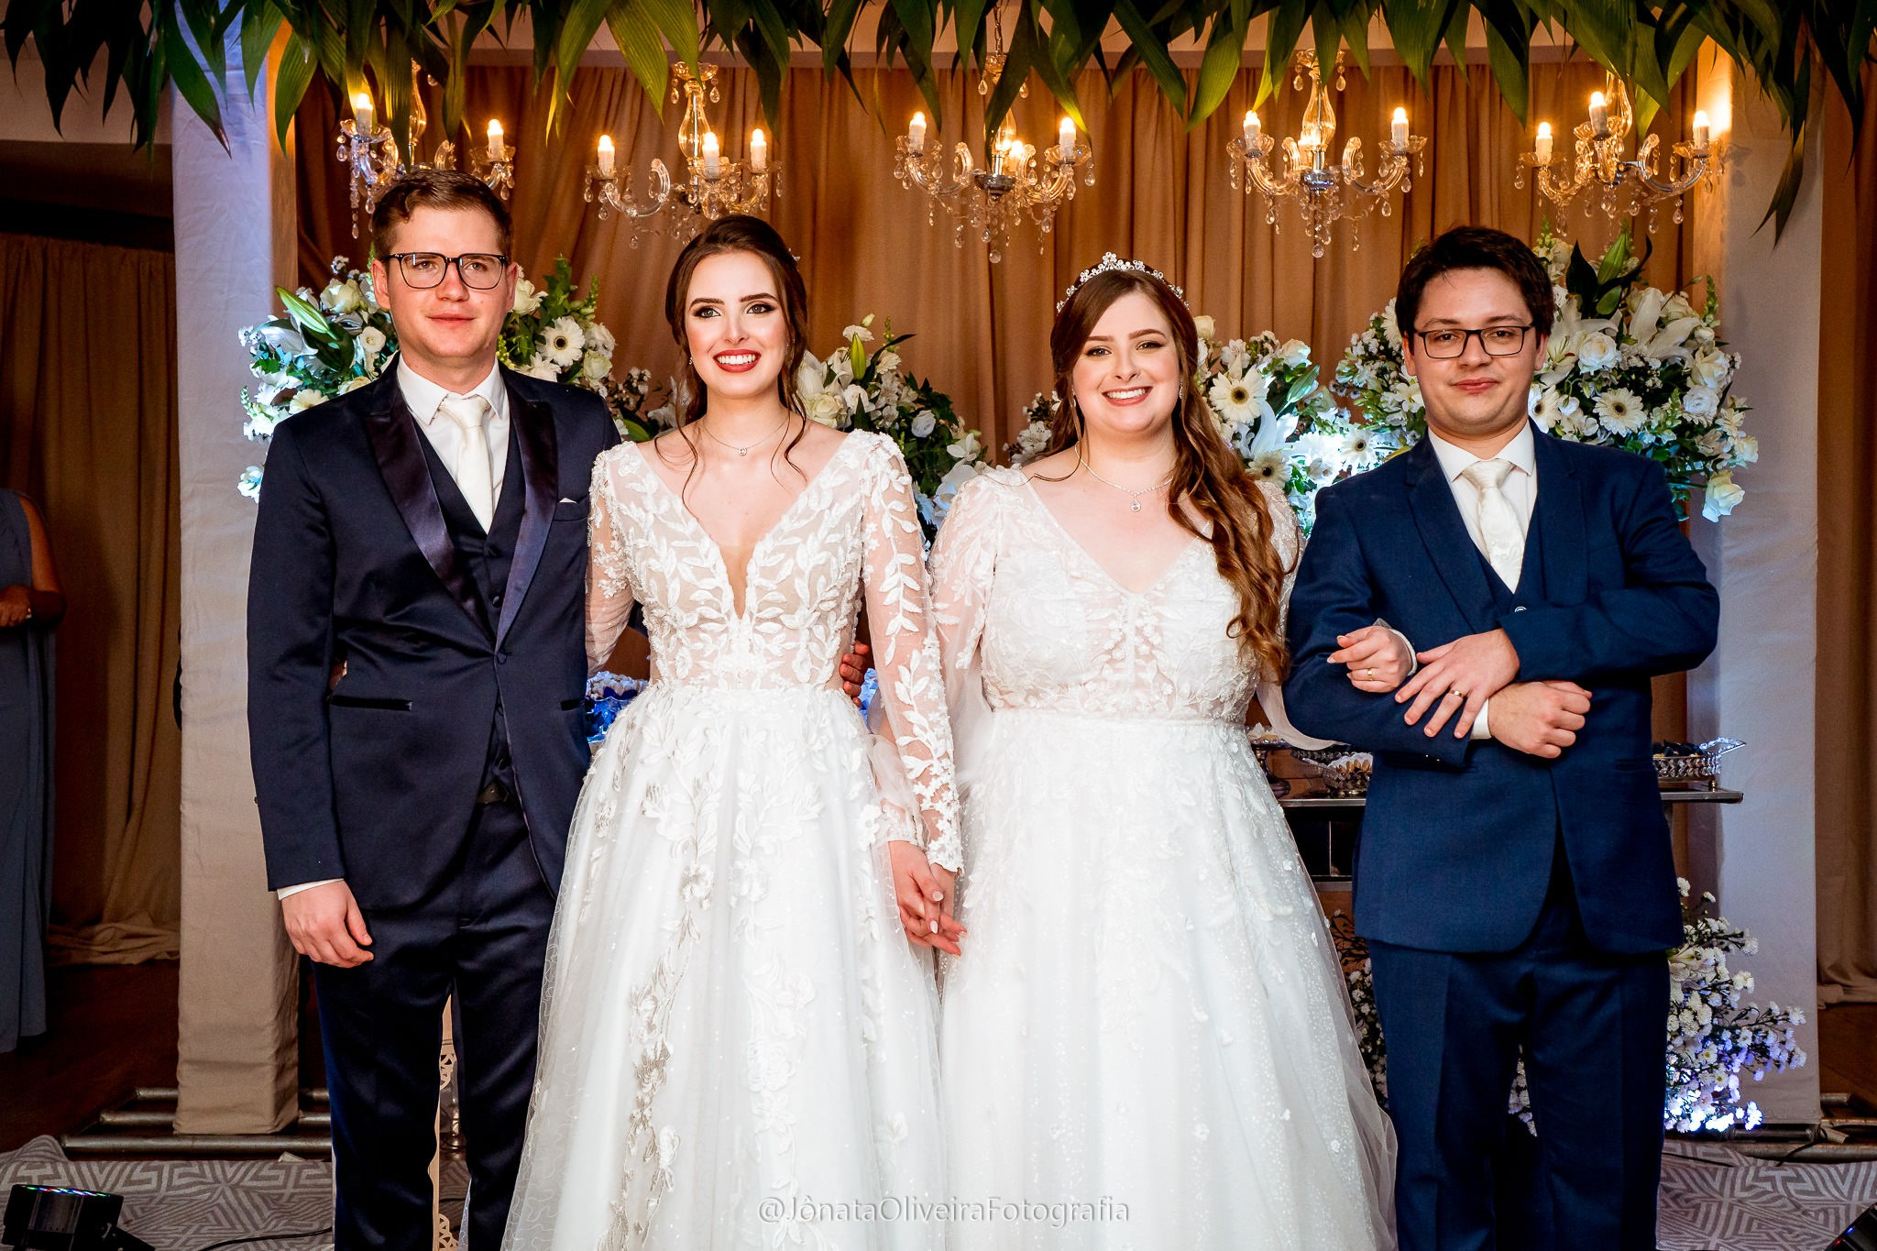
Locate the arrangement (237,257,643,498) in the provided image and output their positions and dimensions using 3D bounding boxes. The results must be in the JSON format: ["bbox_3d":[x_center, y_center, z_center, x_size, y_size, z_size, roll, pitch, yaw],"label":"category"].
[{"bbox_3d":[-1.024,-0.495,4.450,0.800,0.520,0.520,0,1,0],"label":"arrangement"}]

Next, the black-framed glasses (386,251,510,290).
[{"bbox_3d":[-0.612,-0.431,2.727,0.142,0.046,0.145,0,1,-16],"label":"black-framed glasses"}]

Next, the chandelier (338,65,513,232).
[{"bbox_3d":[-1.200,-1.107,5.100,0.420,0.450,0.420,0,1,0],"label":"chandelier"}]

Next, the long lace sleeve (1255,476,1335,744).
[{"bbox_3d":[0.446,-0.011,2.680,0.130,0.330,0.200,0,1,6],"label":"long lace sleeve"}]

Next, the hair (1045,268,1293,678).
[{"bbox_3d":[0.286,-0.189,2.710,0.290,0.490,0.270,0,1,5],"label":"hair"}]

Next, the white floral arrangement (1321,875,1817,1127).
[{"bbox_3d":[1.369,0.827,4.750,0.980,0.550,0.550,0,1,0],"label":"white floral arrangement"}]

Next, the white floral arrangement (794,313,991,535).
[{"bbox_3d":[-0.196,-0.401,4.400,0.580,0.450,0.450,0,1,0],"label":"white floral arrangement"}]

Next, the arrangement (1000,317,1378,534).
[{"bbox_3d":[0.511,-0.404,4.400,0.720,0.440,0.460,0,1,0],"label":"arrangement"}]

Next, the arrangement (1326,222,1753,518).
[{"bbox_3d":[1.229,-0.507,4.450,0.820,0.600,0.550,0,1,0],"label":"arrangement"}]

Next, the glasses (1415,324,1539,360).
[{"bbox_3d":[0.652,-0.338,2.668,0.144,0.042,0.145,-3,1,13],"label":"glasses"}]

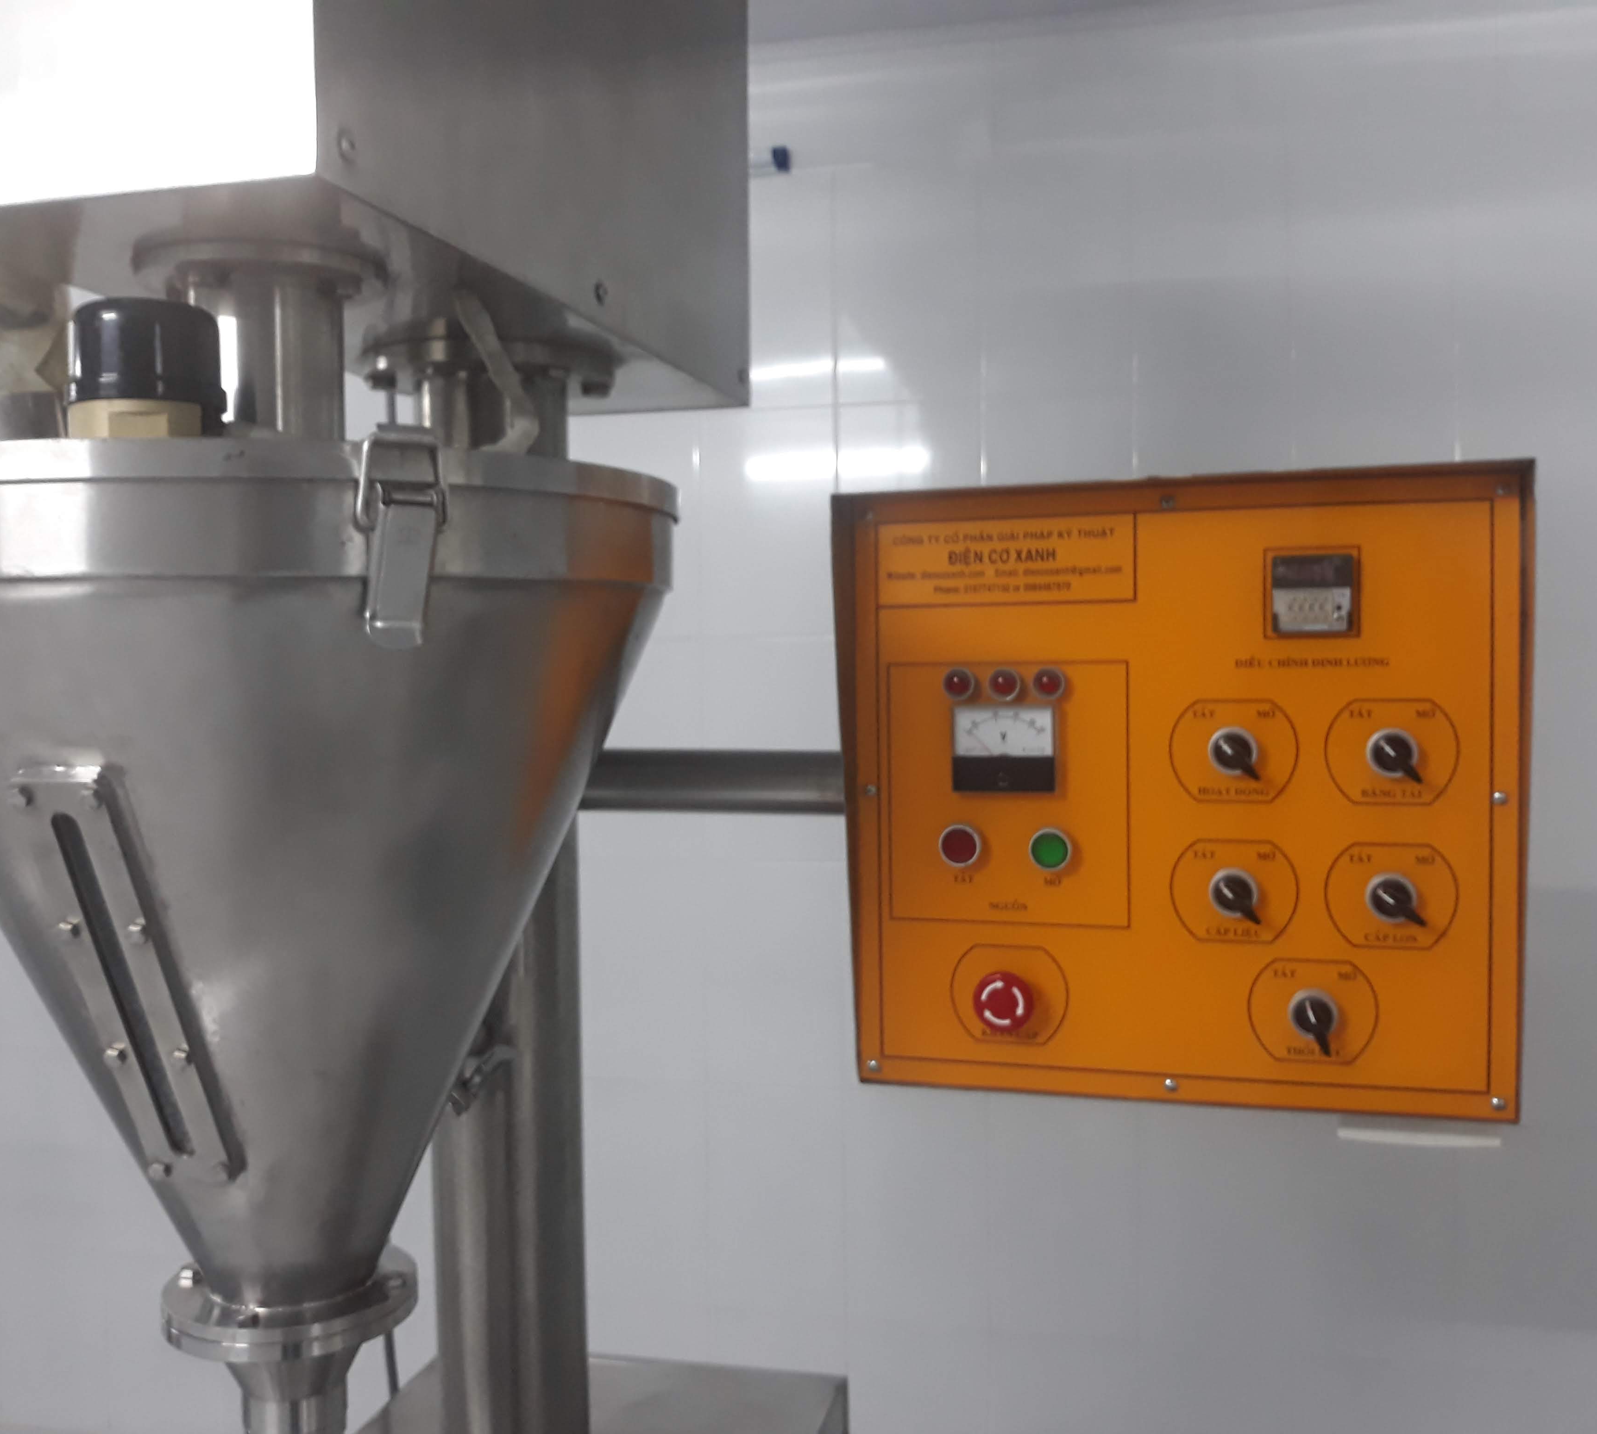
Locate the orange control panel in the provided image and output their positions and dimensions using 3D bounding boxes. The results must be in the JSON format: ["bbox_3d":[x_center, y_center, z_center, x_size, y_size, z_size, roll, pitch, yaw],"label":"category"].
[{"bbox_3d":[0.253,0.050,1.011,0.417,0.398,0.180,0,2,15],"label":"orange control panel"}]

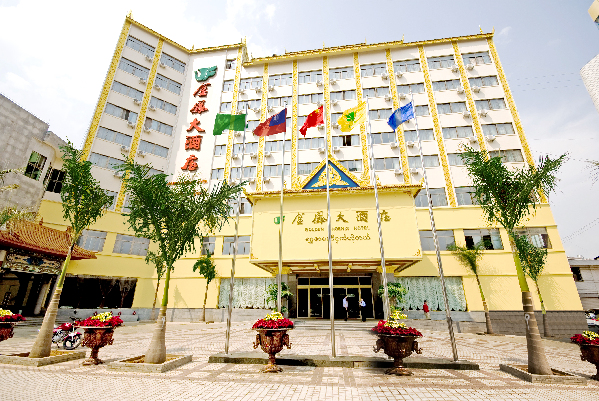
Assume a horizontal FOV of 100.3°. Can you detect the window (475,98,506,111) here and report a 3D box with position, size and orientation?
[{"bbox_3d":[19.030,-9.474,24.794,2.554,1.097,0.150,-2,-20,8],"label":"window"}]

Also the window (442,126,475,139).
[{"bbox_3d":[16.833,-7.217,26.547,2.980,1.350,0.200,-3,-20,7],"label":"window"}]

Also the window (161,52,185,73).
[{"bbox_3d":[-17.009,-18.489,33.773,3.050,1.840,0.200,15,-25,-37],"label":"window"}]

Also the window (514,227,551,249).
[{"bbox_3d":[18.796,3.107,20.240,2.606,1.670,0.150,-2,-20,8],"label":"window"}]

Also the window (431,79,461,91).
[{"bbox_3d":[15.518,-12.084,26.272,2.693,1.185,0.150,-2,-20,8],"label":"window"}]

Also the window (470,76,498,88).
[{"bbox_3d":[19.499,-12.477,26.466,2.791,1.278,0.180,-2,-20,8],"label":"window"}]

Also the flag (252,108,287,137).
[{"bbox_3d":[-1.424,-3.740,11.950,1.639,1.521,0.400,-2,-20,8],"label":"flag"}]

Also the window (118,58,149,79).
[{"bbox_3d":[-18.834,-15.098,28.678,2.804,1.351,0.150,15,-25,-36],"label":"window"}]

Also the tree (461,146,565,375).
[{"bbox_3d":[7.427,1.587,8.199,3.100,7.000,2.900,-2,-20,8],"label":"tree"}]

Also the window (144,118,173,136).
[{"bbox_3d":[-17.016,-8.907,30.348,3.040,1.300,0.200,15,-25,-37],"label":"window"}]

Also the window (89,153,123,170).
[{"bbox_3d":[-19.911,-3.995,26.064,2.910,1.250,0.200,15,-25,-37],"label":"window"}]

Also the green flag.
[{"bbox_3d":[-3.073,-3.292,10.970,1.480,1.100,0.350,0,-19,0],"label":"green flag"}]

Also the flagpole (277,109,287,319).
[{"bbox_3d":[-0.703,0.257,10.438,0.130,10.750,0.130,-2,-20,8],"label":"flagpole"}]

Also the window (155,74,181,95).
[{"bbox_3d":[-16.367,-14.408,31.309,2.872,1.755,0.180,15,-24,-36],"label":"window"}]

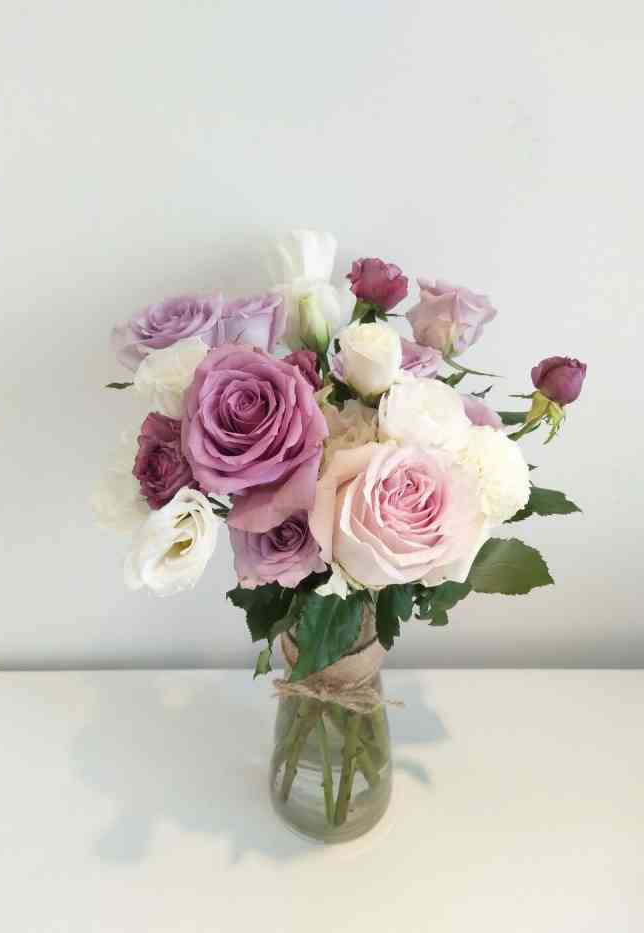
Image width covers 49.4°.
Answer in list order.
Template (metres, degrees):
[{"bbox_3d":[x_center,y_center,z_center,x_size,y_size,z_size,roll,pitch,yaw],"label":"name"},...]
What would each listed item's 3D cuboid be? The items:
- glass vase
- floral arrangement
[{"bbox_3d":[0.007,0.188,0.512,0.093,0.149,0.093,0,21,0],"label":"glass vase"},{"bbox_3d":[0.002,0.000,0.429,0.311,0.272,0.260,0,21,0],"label":"floral arrangement"}]

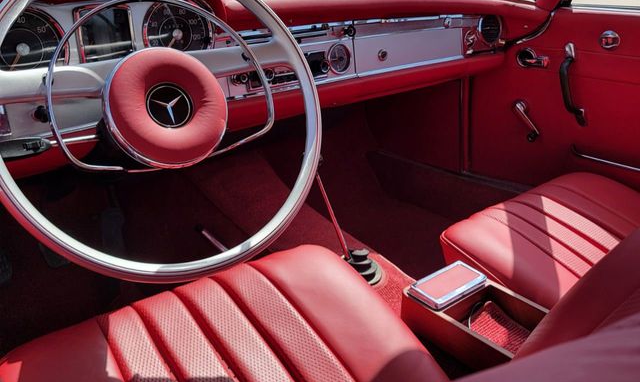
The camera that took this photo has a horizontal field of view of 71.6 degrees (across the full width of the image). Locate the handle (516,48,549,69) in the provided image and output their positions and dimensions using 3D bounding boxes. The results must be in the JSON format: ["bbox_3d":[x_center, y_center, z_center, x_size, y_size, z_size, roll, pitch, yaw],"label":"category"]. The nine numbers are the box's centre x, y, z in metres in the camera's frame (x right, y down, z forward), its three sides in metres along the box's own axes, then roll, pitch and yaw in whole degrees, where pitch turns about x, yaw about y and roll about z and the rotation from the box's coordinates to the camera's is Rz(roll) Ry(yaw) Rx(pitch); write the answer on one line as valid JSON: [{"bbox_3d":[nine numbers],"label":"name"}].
[{"bbox_3d":[0.575,-0.357,1.199,0.043,0.050,0.098,-19,30,-34],"label":"handle"}]

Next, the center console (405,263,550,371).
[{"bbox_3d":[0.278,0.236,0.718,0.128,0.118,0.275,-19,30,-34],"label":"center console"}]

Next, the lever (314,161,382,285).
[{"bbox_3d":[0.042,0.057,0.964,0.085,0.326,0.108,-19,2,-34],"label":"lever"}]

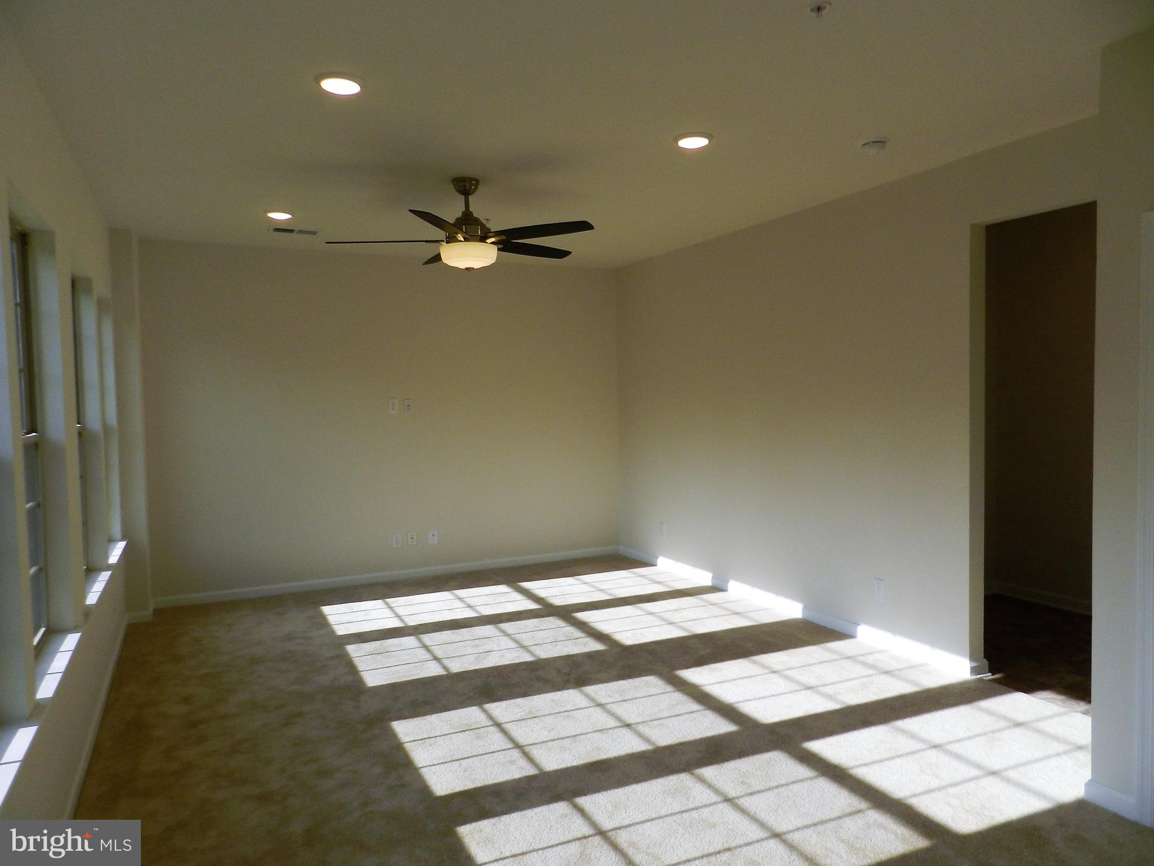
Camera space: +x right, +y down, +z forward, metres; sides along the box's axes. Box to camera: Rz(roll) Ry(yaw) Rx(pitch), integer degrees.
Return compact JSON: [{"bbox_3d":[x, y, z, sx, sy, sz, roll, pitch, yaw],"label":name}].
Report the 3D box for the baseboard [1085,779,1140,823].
[{"bbox_3d":[1.925,1.319,2.760,0.016,0.077,0.173,-2,3,-26],"label":"baseboard"}]

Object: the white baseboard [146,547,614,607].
[{"bbox_3d":[-1.368,1.205,6.598,3.970,0.074,0.015,-2,3,-26],"label":"white baseboard"}]

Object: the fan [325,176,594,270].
[{"bbox_3d":[-0.626,-1.164,4.309,1.500,0.497,1.460,-2,3,-26],"label":"fan"}]

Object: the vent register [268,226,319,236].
[{"bbox_3d":[-2.016,-1.433,5.485,0.350,0.020,0.175,-2,3,-26],"label":"vent register"}]

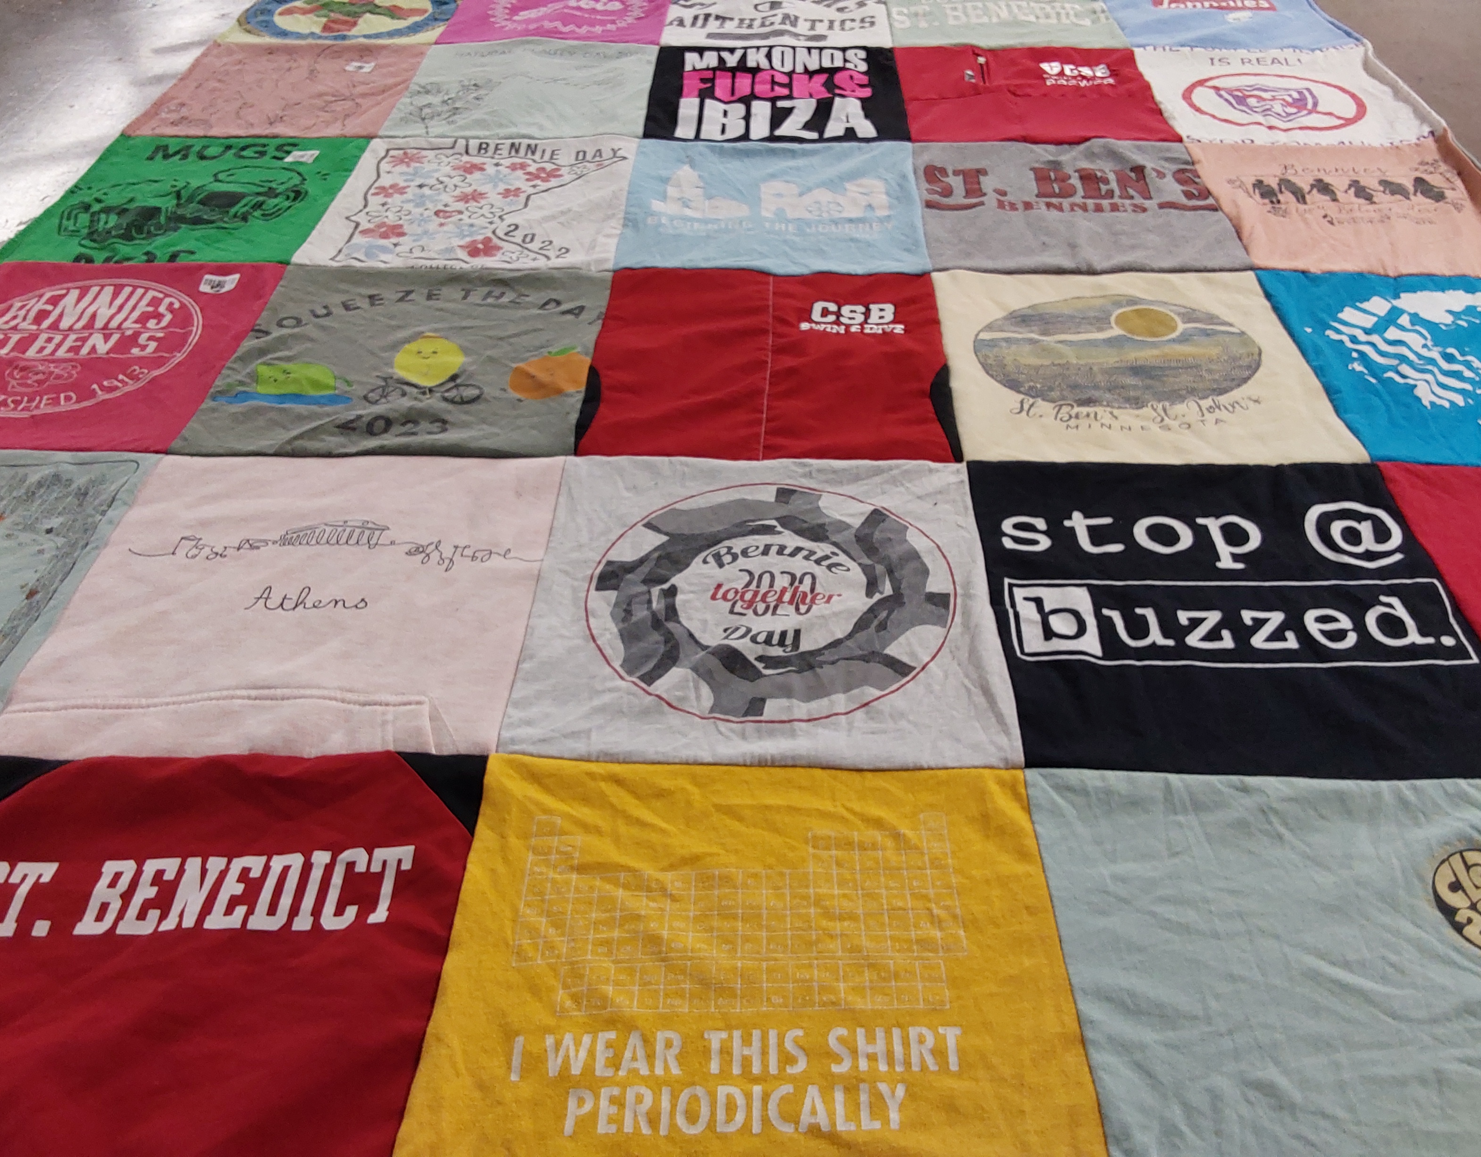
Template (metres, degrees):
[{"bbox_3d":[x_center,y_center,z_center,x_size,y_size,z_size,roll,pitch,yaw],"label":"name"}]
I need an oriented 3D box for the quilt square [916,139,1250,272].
[{"bbox_3d":[0.367,-0.424,1.401,0.330,0.020,0.340,1,41,1],"label":"quilt square"}]

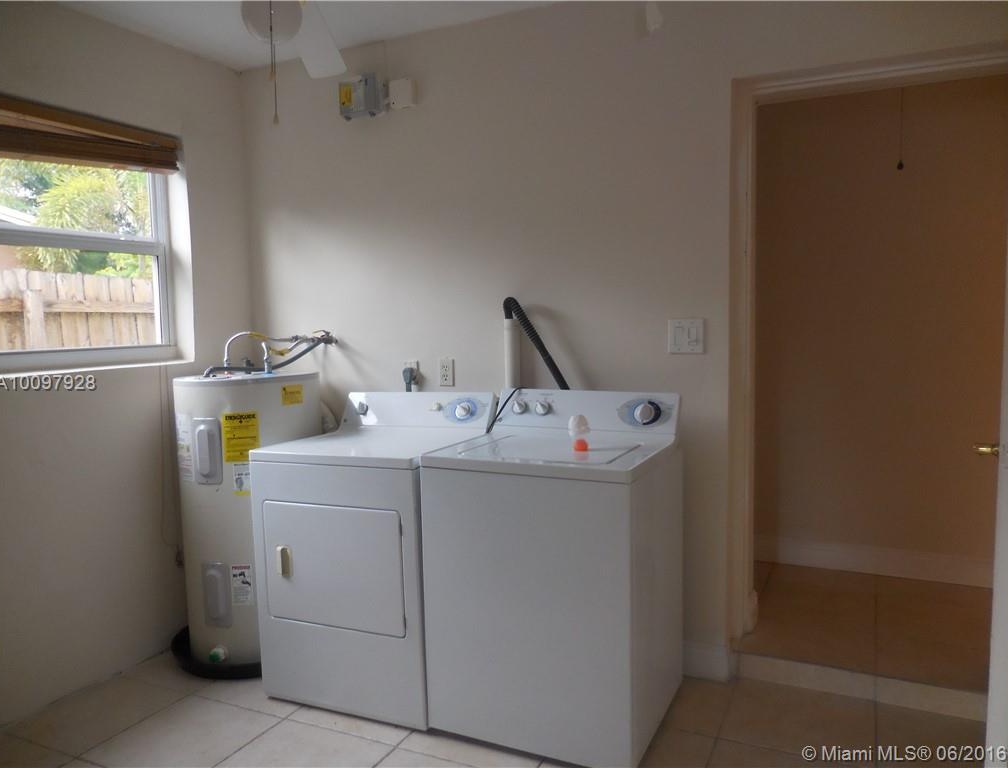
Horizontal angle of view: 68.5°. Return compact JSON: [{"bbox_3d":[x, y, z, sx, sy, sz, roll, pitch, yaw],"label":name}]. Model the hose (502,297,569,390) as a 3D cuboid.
[{"bbox_3d":[0.123,-0.152,2.888,0.268,0.383,0.080,1,5,26],"label":"hose"}]

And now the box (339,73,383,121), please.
[{"bbox_3d":[-0.605,-1.219,3.145,0.143,0.133,0.115,1,5,26],"label":"box"}]

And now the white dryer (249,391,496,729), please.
[{"bbox_3d":[-0.433,0.584,2.817,0.686,1.075,0.690,1,5,23],"label":"white dryer"}]

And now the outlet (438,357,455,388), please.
[{"bbox_3d":[-0.243,-0.046,3.139,0.071,0.116,0.014,1,5,26],"label":"outlet"}]

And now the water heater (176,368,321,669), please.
[{"bbox_3d":[-1.057,0.527,3.154,0.585,1.130,0.590,0,5,19],"label":"water heater"}]

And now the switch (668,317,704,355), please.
[{"bbox_3d":[0.665,-0.173,2.691,0.120,0.121,0.014,1,5,26],"label":"switch"}]

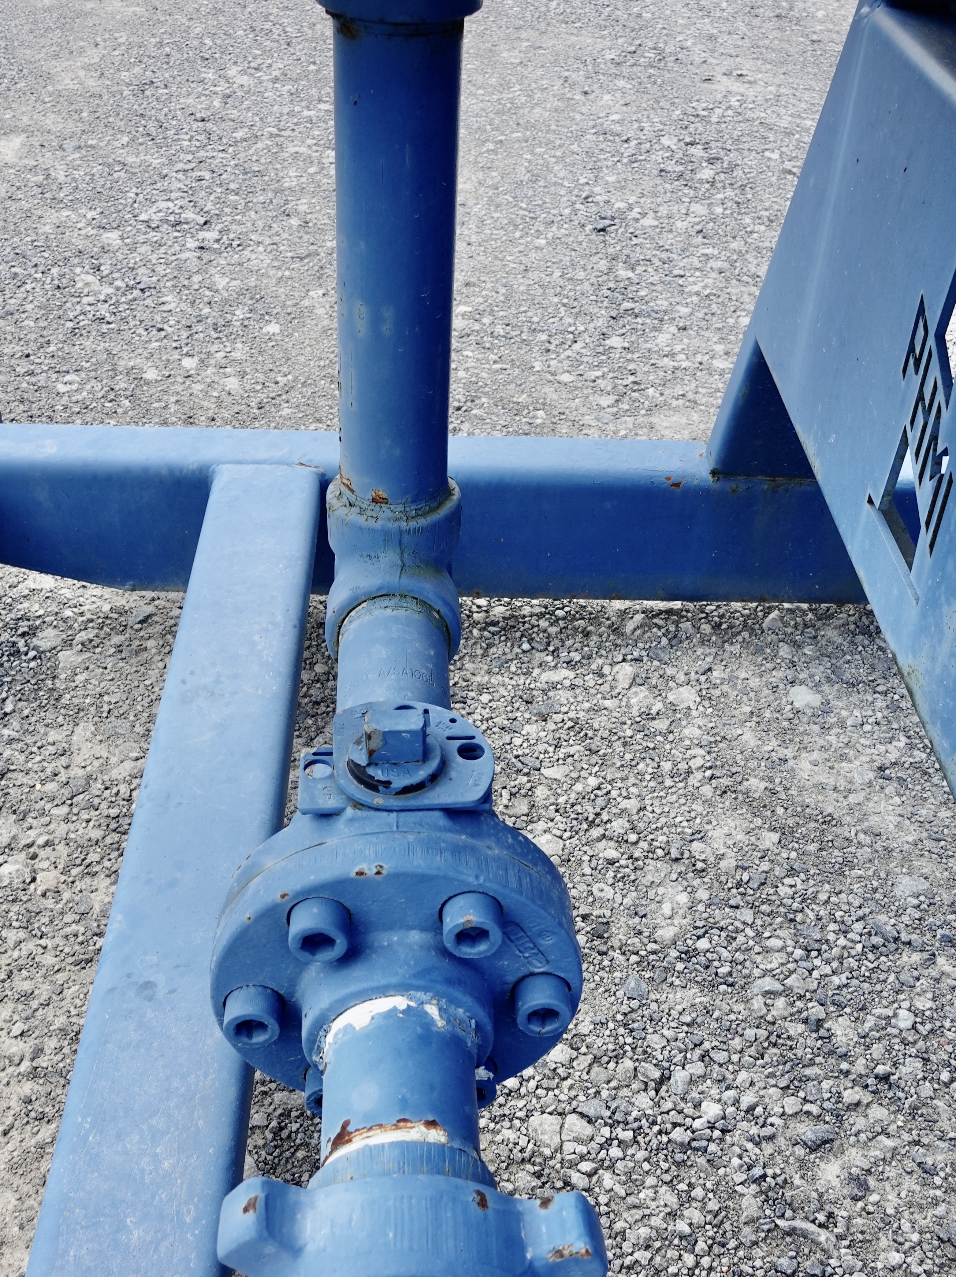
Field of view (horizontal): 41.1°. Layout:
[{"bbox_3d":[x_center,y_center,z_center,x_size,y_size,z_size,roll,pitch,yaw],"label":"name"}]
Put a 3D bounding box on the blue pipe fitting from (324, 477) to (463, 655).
[{"bbox_3d":[-0.051,-0.041,0.753,0.077,0.097,0.097,0,36,-5],"label":"blue pipe fitting"}]

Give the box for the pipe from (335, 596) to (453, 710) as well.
[{"bbox_3d":[-0.045,0.030,0.690,0.061,0.061,0.095,0,36,-5],"label":"pipe"}]

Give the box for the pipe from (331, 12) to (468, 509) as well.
[{"bbox_3d":[-0.043,-0.189,0.664,0.061,0.243,0.061,0,36,-5],"label":"pipe"}]

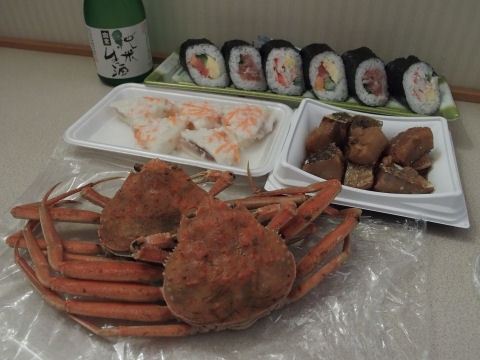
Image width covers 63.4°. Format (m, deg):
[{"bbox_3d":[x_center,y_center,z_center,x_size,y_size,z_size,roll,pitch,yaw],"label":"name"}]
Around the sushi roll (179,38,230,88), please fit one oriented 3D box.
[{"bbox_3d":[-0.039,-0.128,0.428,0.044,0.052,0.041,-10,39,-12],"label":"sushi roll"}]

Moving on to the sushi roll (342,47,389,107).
[{"bbox_3d":[0.130,-0.106,0.402,0.040,0.051,0.042,-4,38,-5],"label":"sushi roll"}]

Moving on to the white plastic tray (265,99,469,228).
[{"bbox_3d":[0.107,-0.024,0.330,0.146,0.028,0.125,10,39,13],"label":"white plastic tray"}]

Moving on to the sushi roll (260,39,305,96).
[{"bbox_3d":[0.046,-0.120,0.417,0.043,0.052,0.041,-4,38,-5],"label":"sushi roll"}]

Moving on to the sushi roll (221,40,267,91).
[{"bbox_3d":[0.005,-0.124,0.421,0.041,0.052,0.042,-8,39,-9],"label":"sushi roll"}]

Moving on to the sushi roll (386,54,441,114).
[{"bbox_3d":[0.171,-0.094,0.382,0.042,0.052,0.042,-3,38,-3],"label":"sushi roll"}]

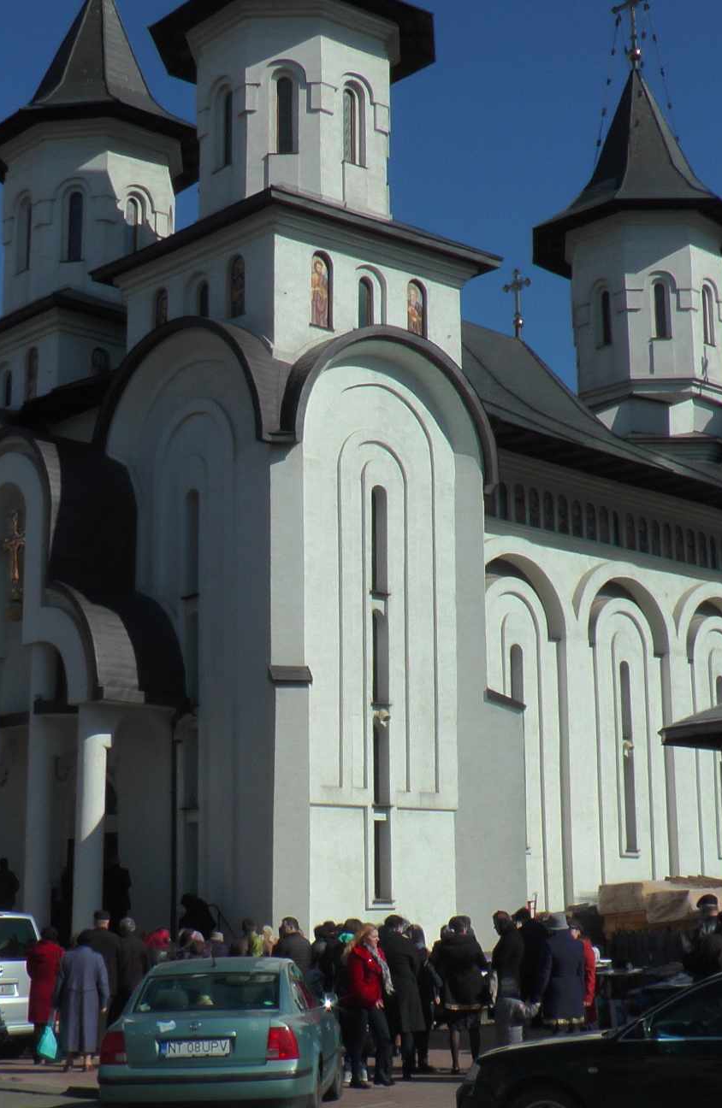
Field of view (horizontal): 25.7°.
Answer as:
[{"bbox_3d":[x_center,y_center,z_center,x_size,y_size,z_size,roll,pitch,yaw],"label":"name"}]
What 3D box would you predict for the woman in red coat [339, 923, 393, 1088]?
[{"bbox_3d":[0.057,4.761,16.670,0.420,1.667,0.480,-7,-14,30],"label":"woman in red coat"}]

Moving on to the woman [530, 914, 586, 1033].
[{"bbox_3d":[2.288,5.028,18.348,0.580,1.660,0.400,-2,-12,8],"label":"woman"}]

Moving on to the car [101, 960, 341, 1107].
[{"bbox_3d":[-1.055,4.309,13.977,1.740,1.460,4.670,-1,-12,3],"label":"car"}]

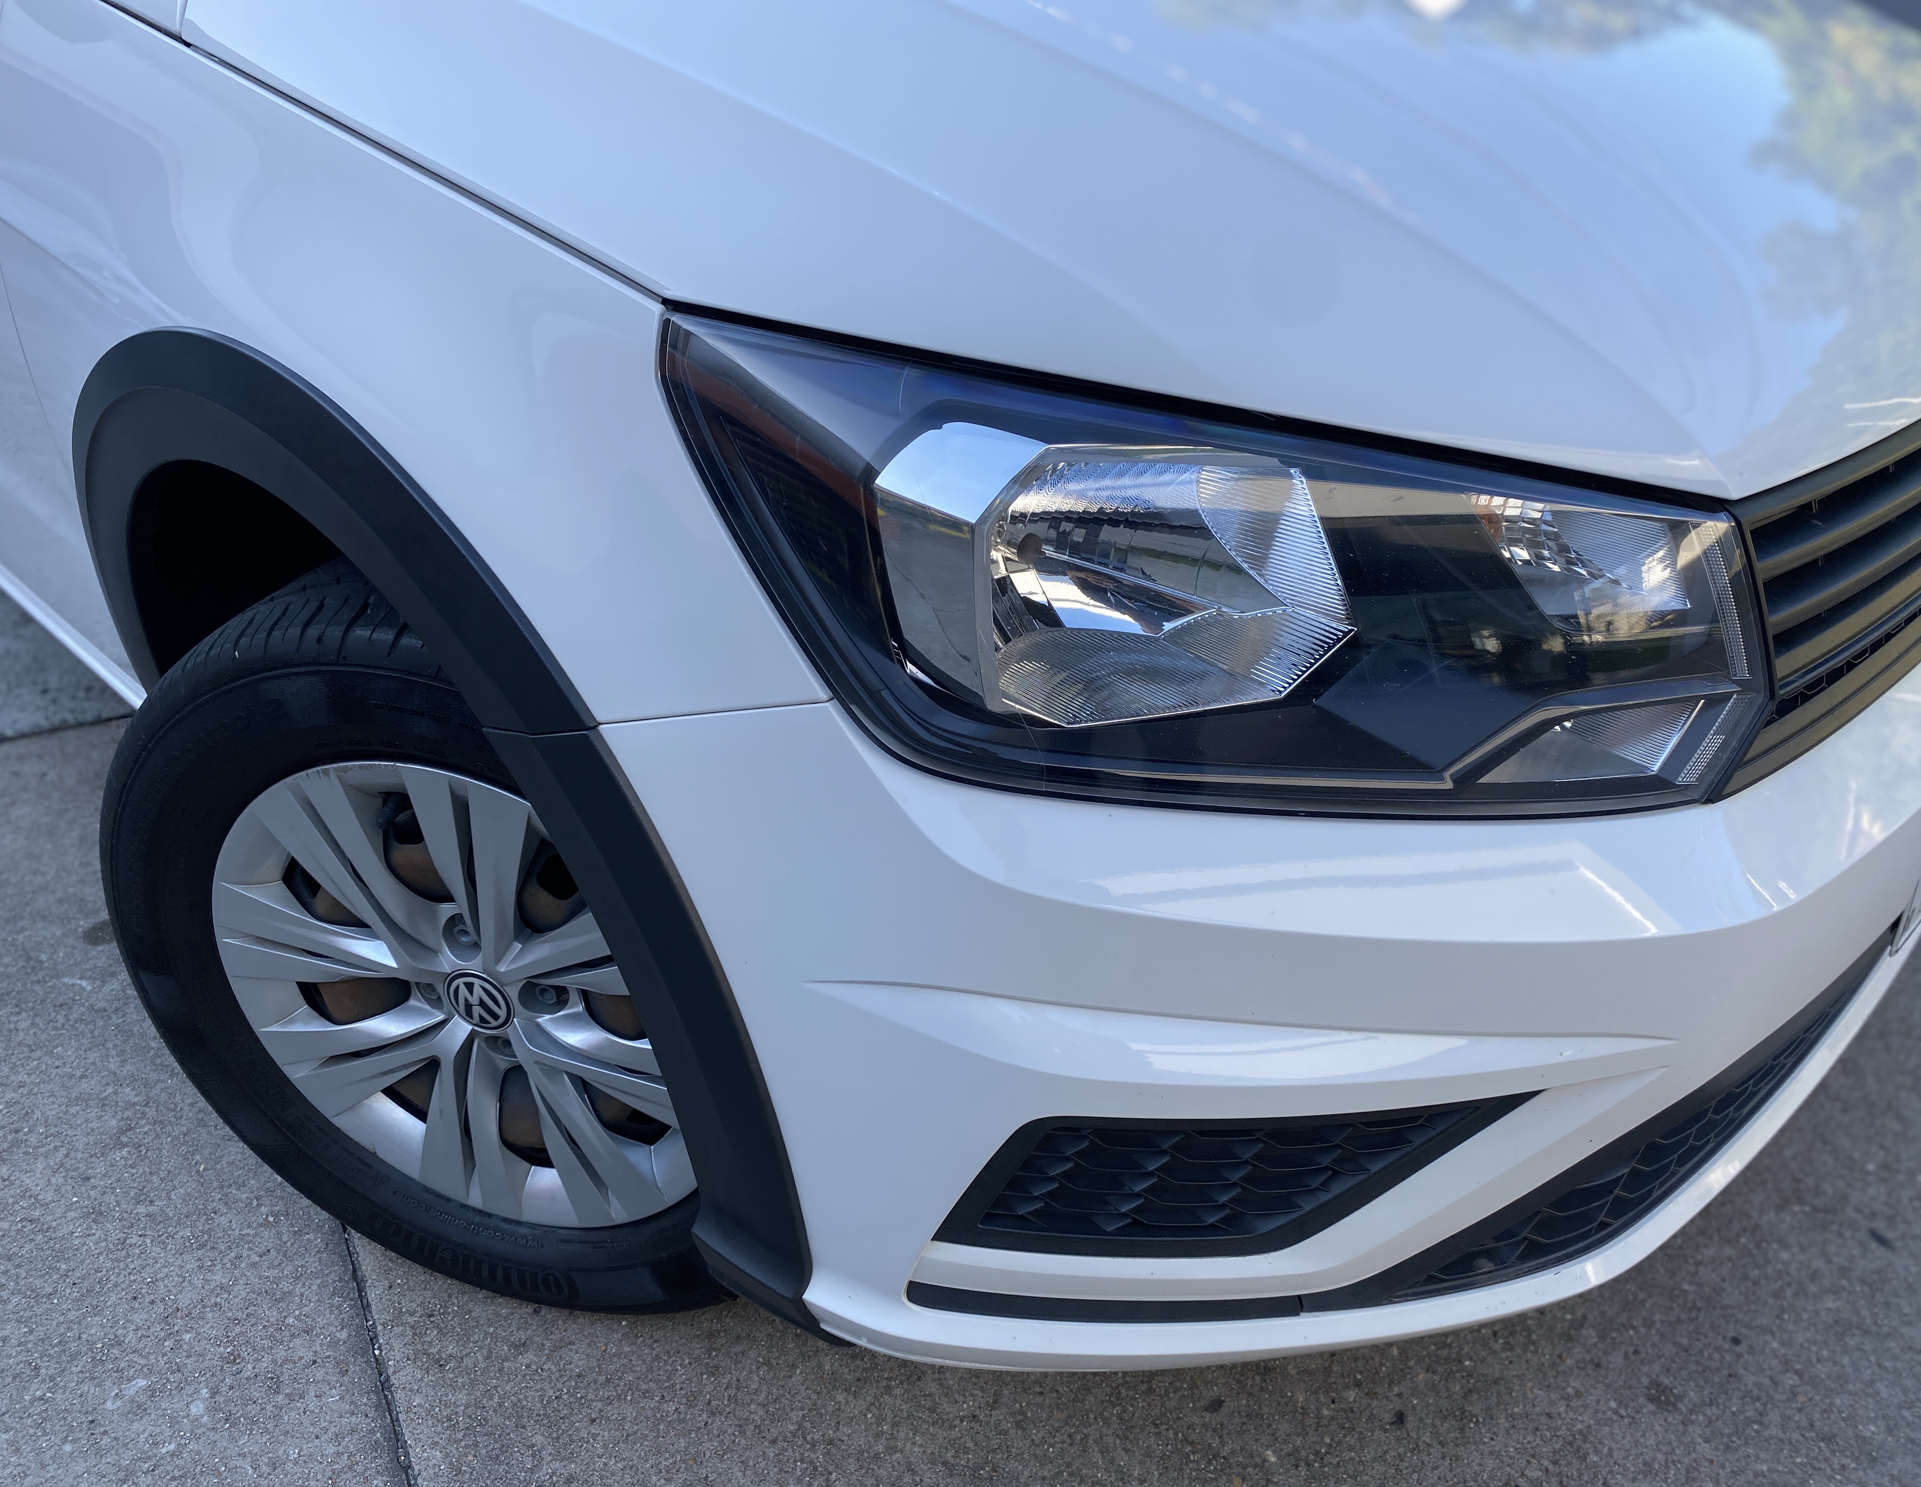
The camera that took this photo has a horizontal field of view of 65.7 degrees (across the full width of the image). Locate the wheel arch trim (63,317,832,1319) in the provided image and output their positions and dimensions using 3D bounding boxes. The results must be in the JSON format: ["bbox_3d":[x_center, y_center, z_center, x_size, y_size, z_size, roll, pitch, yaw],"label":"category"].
[{"bbox_3d":[-0.351,0.009,0.937,0.790,0.500,0.115,27,40,34],"label":"wheel arch trim"}]

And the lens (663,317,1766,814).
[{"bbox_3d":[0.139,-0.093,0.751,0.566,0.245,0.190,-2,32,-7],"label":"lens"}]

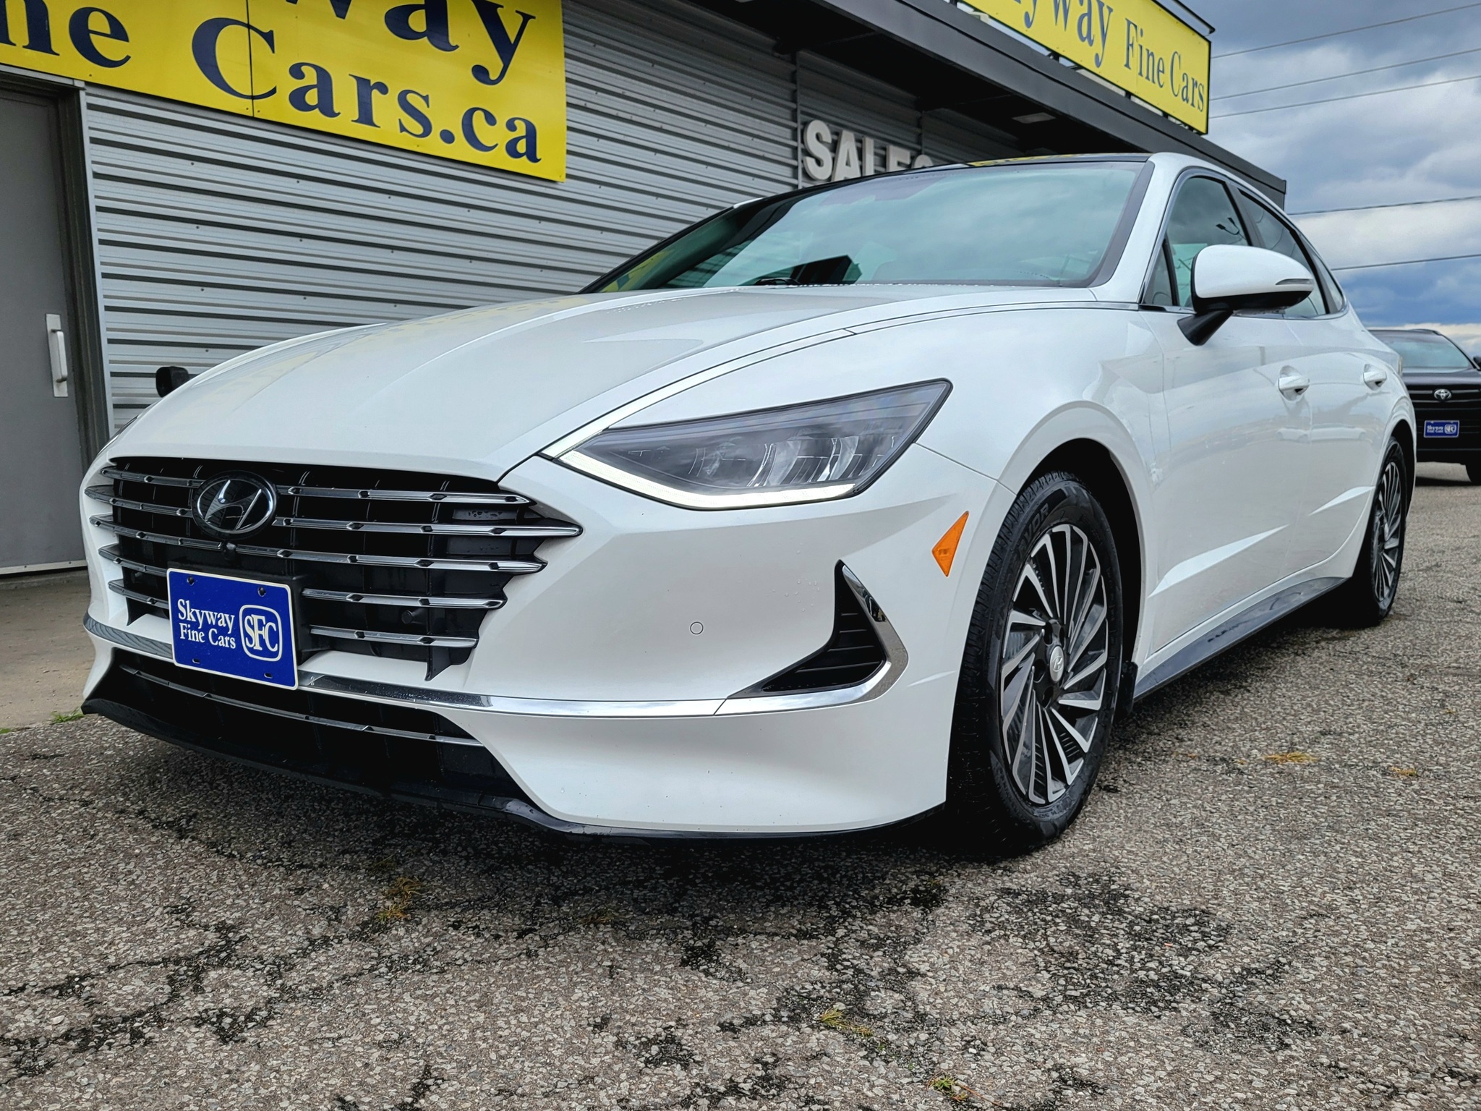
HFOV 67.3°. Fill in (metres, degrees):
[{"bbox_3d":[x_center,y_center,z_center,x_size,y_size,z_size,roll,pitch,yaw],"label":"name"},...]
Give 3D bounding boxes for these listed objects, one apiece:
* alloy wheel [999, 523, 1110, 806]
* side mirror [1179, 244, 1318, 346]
[{"bbox_3d":[0.472,0.178,1.965,0.198,0.473,0.473,4,9,38],"label":"alloy wheel"},{"bbox_3d":[1.060,-0.546,2.328,0.228,0.208,0.218,5,9,40],"label":"side mirror"}]

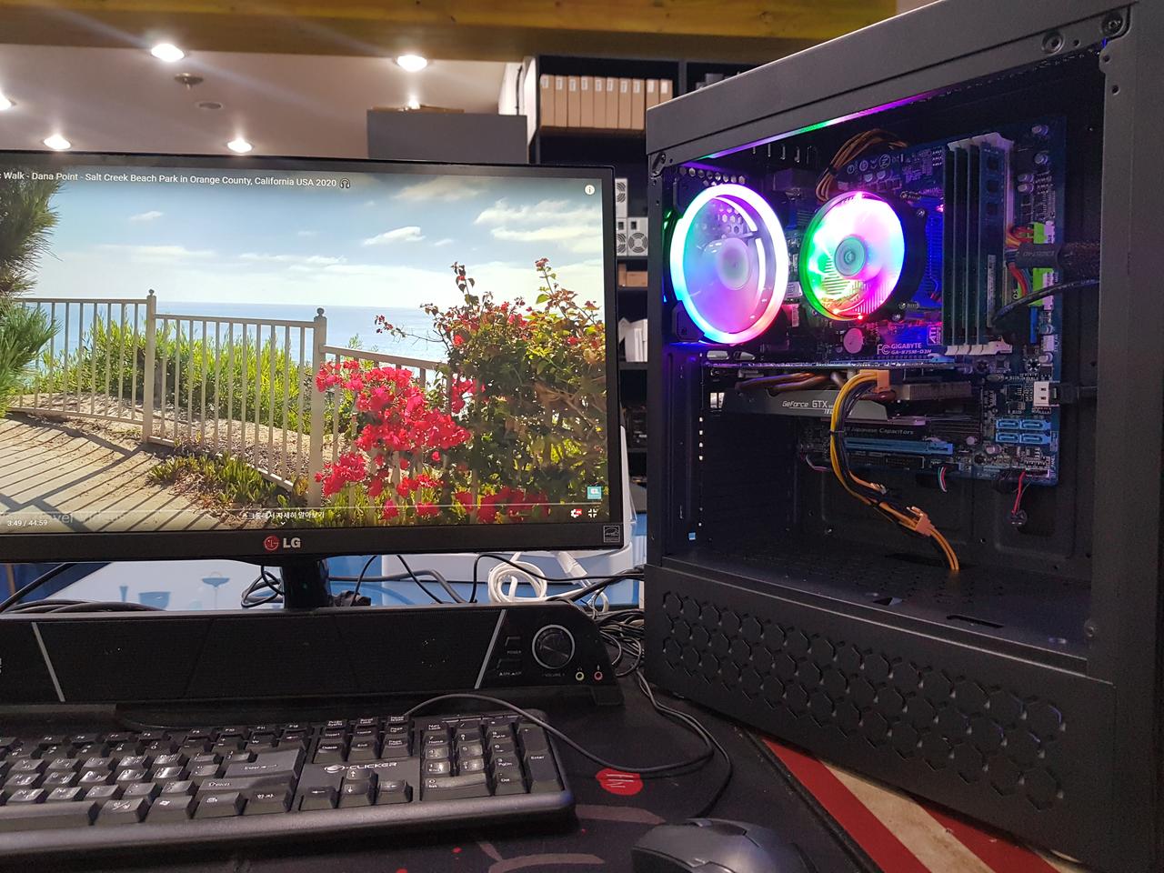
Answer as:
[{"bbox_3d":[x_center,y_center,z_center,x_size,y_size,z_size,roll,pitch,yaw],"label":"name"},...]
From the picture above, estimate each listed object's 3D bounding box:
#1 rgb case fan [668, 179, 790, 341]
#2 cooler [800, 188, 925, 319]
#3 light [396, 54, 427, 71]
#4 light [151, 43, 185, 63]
[{"bbox_3d":[0.114,-0.133,0.686,0.120,0.120,0.026,-4,5,-37],"label":"rgb case fan"},{"bbox_3d":[0.217,-0.132,0.655,0.056,0.093,0.093,-4,5,-37],"label":"cooler"},{"bbox_3d":[-0.852,-1.866,4.370,0.155,0.040,0.155,-1,4,-9],"label":"light"},{"bbox_3d":[-1.978,-1.839,4.184,0.155,0.040,0.155,-1,4,-9],"label":"light"}]

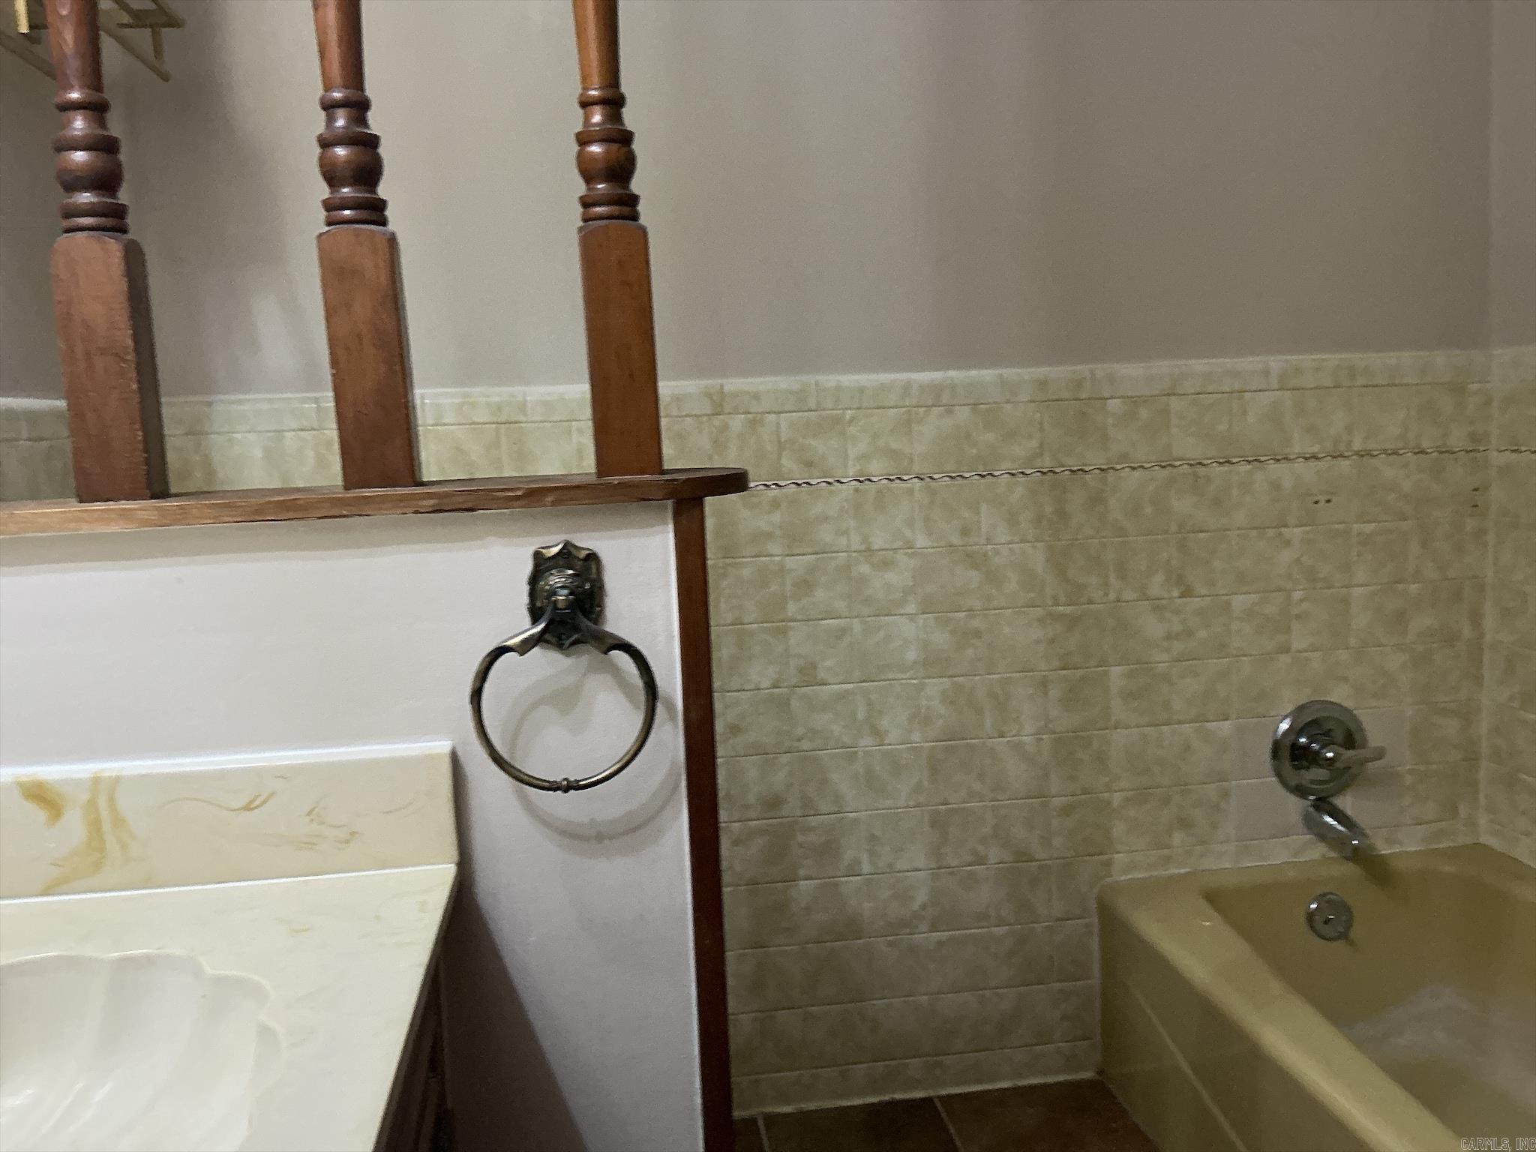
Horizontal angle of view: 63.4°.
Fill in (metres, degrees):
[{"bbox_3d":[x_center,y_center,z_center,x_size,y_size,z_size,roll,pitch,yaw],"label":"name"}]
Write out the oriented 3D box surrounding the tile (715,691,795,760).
[{"bbox_3d":[-0.013,0.241,2.035,0.107,0.107,0.009,-3,5,-7],"label":"tile"}]

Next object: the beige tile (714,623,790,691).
[{"bbox_3d":[-0.022,0.134,2.035,0.112,0.108,0.010,-3,6,-7],"label":"beige tile"}]

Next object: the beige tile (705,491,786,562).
[{"bbox_3d":[-0.032,-0.084,2.013,0.112,0.108,0.010,-3,6,-7],"label":"beige tile"}]

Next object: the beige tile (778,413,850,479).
[{"bbox_3d":[0.073,-0.210,2.005,0.108,0.108,0.009,-3,6,-7],"label":"beige tile"}]

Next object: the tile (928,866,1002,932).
[{"bbox_3d":[0.326,0.546,2.102,0.107,0.107,0.009,-3,5,-7],"label":"tile"}]

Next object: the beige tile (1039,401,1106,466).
[{"bbox_3d":[0.508,-0.237,2.066,0.108,0.108,0.010,-3,6,-7],"label":"beige tile"}]

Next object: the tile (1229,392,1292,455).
[{"bbox_3d":[0.830,-0.256,2.098,0.108,0.108,0.009,-3,6,-7],"label":"tile"}]

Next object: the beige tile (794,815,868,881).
[{"bbox_3d":[0.105,0.455,2.083,0.108,0.108,0.008,-3,6,-7],"label":"beige tile"}]

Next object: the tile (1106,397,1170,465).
[{"bbox_3d":[0.617,-0.244,2.082,0.108,0.108,0.008,-3,6,-7],"label":"tile"}]

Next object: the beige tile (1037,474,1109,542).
[{"bbox_3d":[0.510,-0.114,2.067,0.107,0.107,0.009,-3,5,-7],"label":"beige tile"}]

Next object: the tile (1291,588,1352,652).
[{"bbox_3d":[0.951,0.076,2.137,0.107,0.107,0.009,-3,5,-7],"label":"tile"}]

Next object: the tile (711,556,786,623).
[{"bbox_3d":[-0.027,0.025,2.024,0.112,0.108,0.010,-3,6,-7],"label":"tile"}]

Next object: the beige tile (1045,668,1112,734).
[{"bbox_3d":[0.525,0.209,2.097,0.107,0.107,0.009,-3,5,-7],"label":"beige tile"}]

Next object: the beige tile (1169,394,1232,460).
[{"bbox_3d":[0.725,-0.250,2.092,0.108,0.108,0.010,-3,6,-7],"label":"beige tile"}]

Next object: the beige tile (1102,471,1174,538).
[{"bbox_3d":[0.618,-0.121,2.080,0.107,0.107,0.009,-3,5,-7],"label":"beige tile"}]

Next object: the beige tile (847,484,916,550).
[{"bbox_3d":[0.188,-0.097,2.039,0.108,0.108,0.010,-3,6,-7],"label":"beige tile"}]

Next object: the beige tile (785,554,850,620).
[{"bbox_3d":[0.085,0.019,2.040,0.108,0.108,0.008,-3,6,-7],"label":"beige tile"}]

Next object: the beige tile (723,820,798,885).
[{"bbox_3d":[-0.007,0.461,2.069,0.112,0.108,0.010,-3,6,-7],"label":"beige tile"}]

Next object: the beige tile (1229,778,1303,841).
[{"bbox_3d":[0.865,0.409,2.173,0.108,0.108,0.010,-3,6,-7],"label":"beige tile"}]

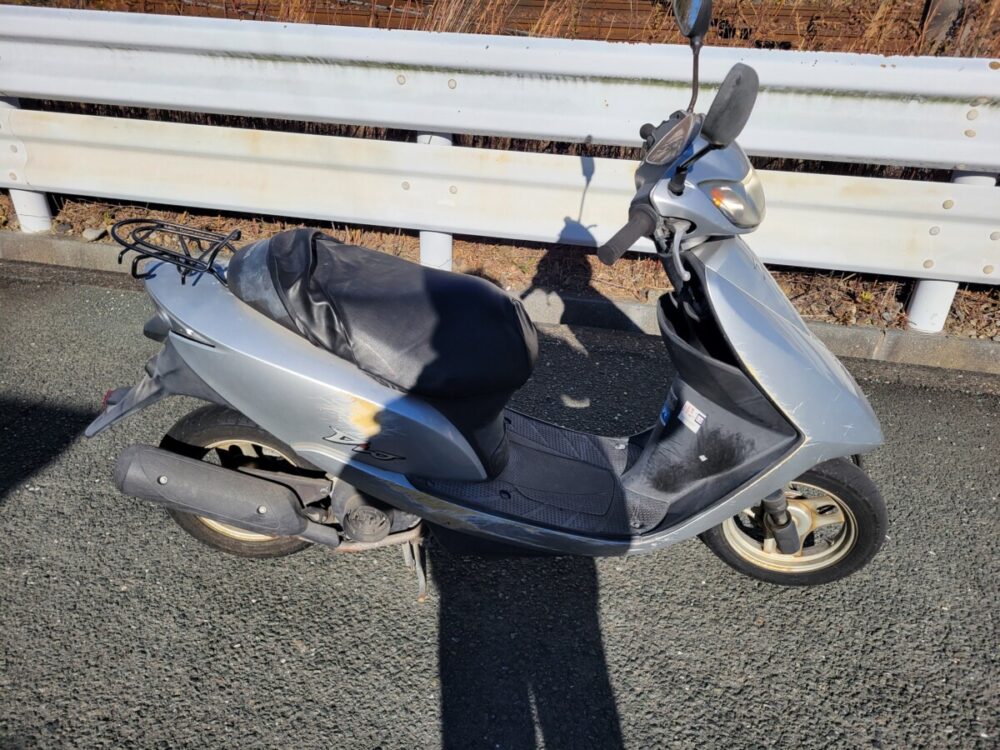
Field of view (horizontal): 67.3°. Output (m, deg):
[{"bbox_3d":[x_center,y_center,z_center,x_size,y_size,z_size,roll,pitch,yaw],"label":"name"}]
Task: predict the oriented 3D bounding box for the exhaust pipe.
[{"bbox_3d":[-0.532,0.246,1.487,0.436,0.125,0.120,19,27,-10],"label":"exhaust pipe"}]

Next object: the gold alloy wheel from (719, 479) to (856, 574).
[{"bbox_3d":[0.643,0.323,1.678,0.277,0.277,0.075,8,36,11],"label":"gold alloy wheel"}]

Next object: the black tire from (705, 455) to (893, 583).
[{"bbox_3d":[0.643,0.323,1.678,0.408,0.408,0.090,8,36,11],"label":"black tire"}]

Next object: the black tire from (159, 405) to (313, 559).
[{"bbox_3d":[-0.542,0.237,1.631,0.408,0.408,0.090,1,29,-1],"label":"black tire"}]

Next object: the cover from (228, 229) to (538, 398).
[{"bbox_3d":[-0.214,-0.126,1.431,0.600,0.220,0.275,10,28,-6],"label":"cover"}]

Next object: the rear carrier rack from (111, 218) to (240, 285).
[{"bbox_3d":[-0.599,-0.222,1.378,0.230,0.100,0.170,1,29,-1],"label":"rear carrier rack"}]

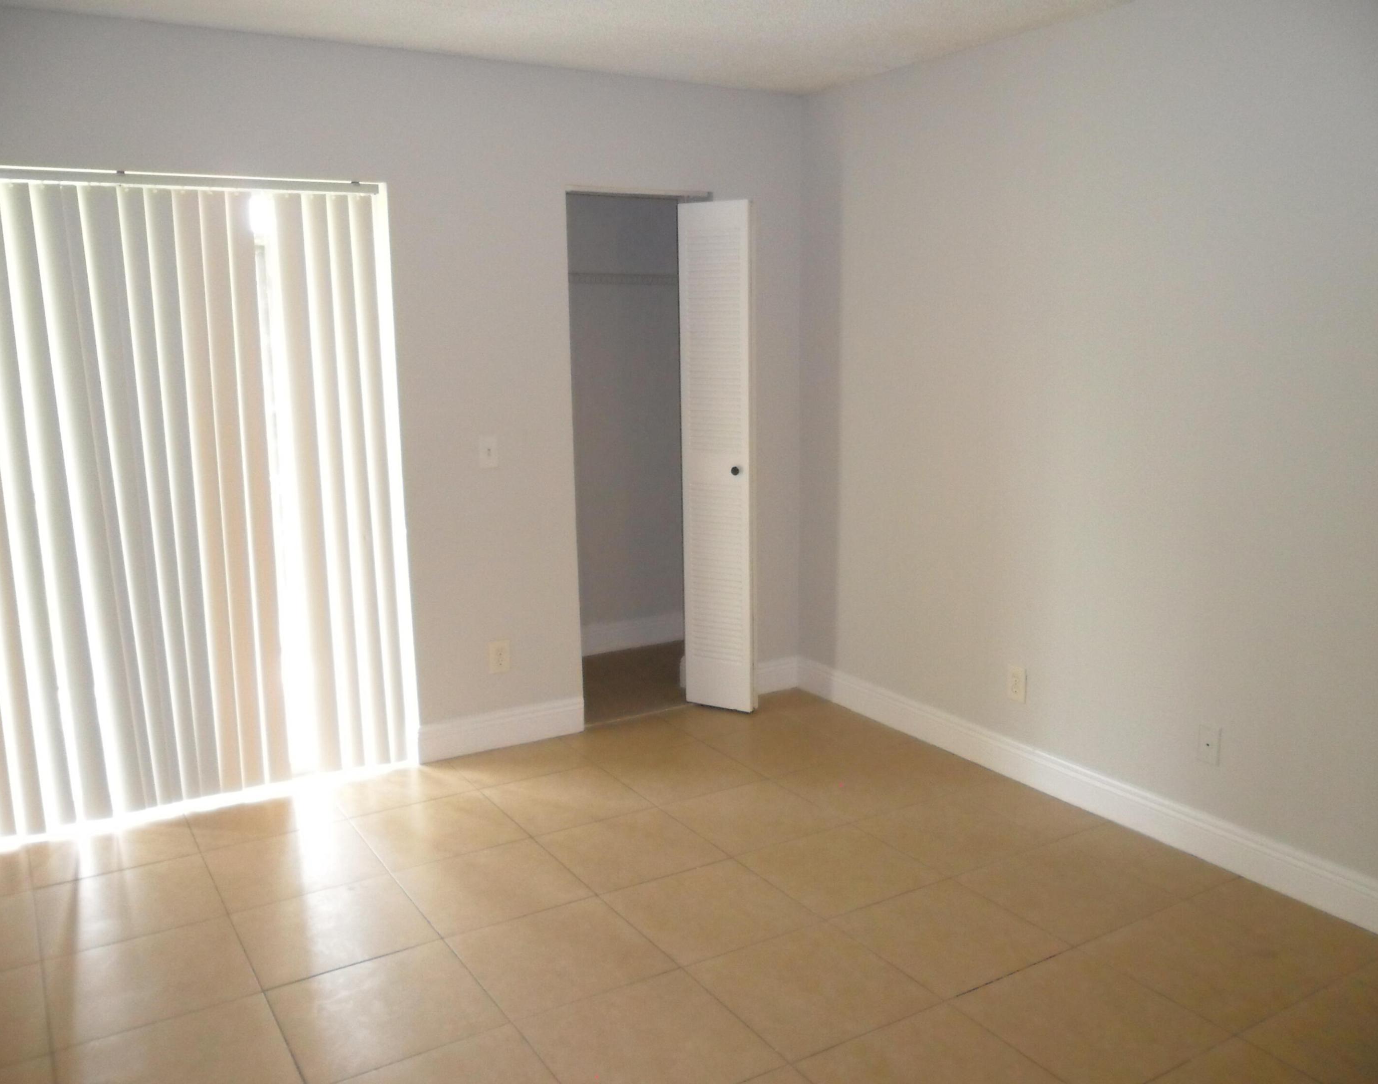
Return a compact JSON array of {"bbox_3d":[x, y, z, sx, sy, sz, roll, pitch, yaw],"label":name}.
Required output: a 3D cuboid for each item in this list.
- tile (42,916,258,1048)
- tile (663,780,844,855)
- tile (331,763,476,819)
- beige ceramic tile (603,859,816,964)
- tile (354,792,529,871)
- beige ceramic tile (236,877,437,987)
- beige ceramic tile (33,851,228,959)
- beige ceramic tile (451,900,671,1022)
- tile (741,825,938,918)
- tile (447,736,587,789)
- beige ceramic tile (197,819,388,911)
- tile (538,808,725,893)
[{"bbox_3d":[-1.284,1.034,2.677,0.430,0.010,0.430,-6,11,-31],"label":"tile"},{"bbox_3d":[0.198,0.871,3.580,0.431,0.010,0.431,-6,11,-31],"label":"tile"},{"bbox_3d":[-0.996,0.847,3.867,0.437,0.010,0.367,-6,11,-31],"label":"tile"},{"bbox_3d":[0.055,0.982,3.018,0.437,0.010,0.437,-6,11,-31],"label":"beige ceramic tile"},{"bbox_3d":[-0.782,0.902,3.527,0.437,0.010,0.437,-6,11,-31],"label":"tile"},{"bbox_3d":[-0.915,0.997,2.911,0.431,0.010,0.431,-6,11,-31],"label":"beige ceramic tile"},{"bbox_3d":[-1.511,0.973,3.042,0.430,0.010,0.430,-6,11,-31],"label":"beige ceramic tile"},{"bbox_3d":[-0.317,1.012,2.760,0.430,0.010,0.430,-6,11,-31],"label":"beige ceramic tile"},{"bbox_3d":[0.429,0.941,3.246,0.437,0.010,0.437,-6,11,-31],"label":"tile"},{"bbox_3d":[-0.610,0.796,4.062,0.431,0.010,0.366,-6,11,-31],"label":"tile"},{"bbox_3d":[-1.156,0.943,3.299,0.437,0.010,0.437,-6,11,-31],"label":"beige ceramic tile"},{"bbox_3d":[-0.175,0.911,3.349,0.430,0.010,0.430,-6,11,-31],"label":"tile"}]

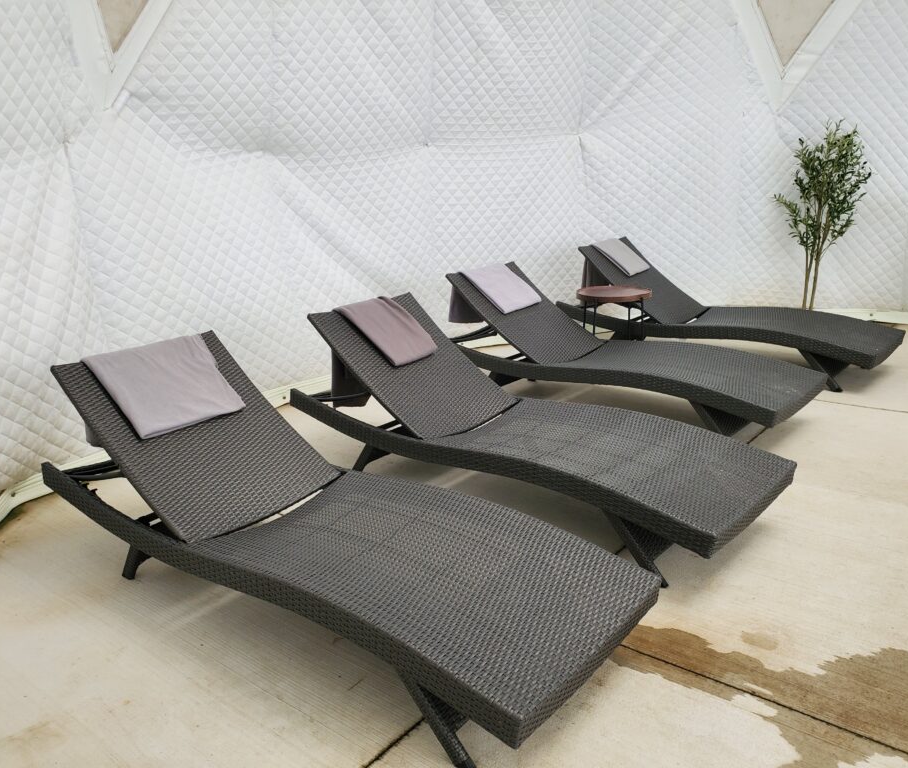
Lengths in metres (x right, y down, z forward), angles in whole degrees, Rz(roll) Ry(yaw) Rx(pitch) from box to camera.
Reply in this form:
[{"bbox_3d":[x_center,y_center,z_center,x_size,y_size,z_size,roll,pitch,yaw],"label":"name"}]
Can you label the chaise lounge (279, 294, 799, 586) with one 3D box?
[{"bbox_3d":[0.231,0.091,3.149,2.086,0.713,0.684,13,22,40],"label":"chaise lounge"}]

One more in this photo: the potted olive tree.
[{"bbox_3d":[2.668,-1.136,5.620,0.677,1.493,0.576,-2,17,0],"label":"potted olive tree"}]

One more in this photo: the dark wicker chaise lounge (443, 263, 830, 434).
[{"bbox_3d":[0.833,-0.227,4.176,2.086,0.698,0.684,12,22,40],"label":"dark wicker chaise lounge"}]

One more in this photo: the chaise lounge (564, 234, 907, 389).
[{"bbox_3d":[1.718,-0.512,5.003,2.086,0.713,0.684,13,22,40],"label":"chaise lounge"}]

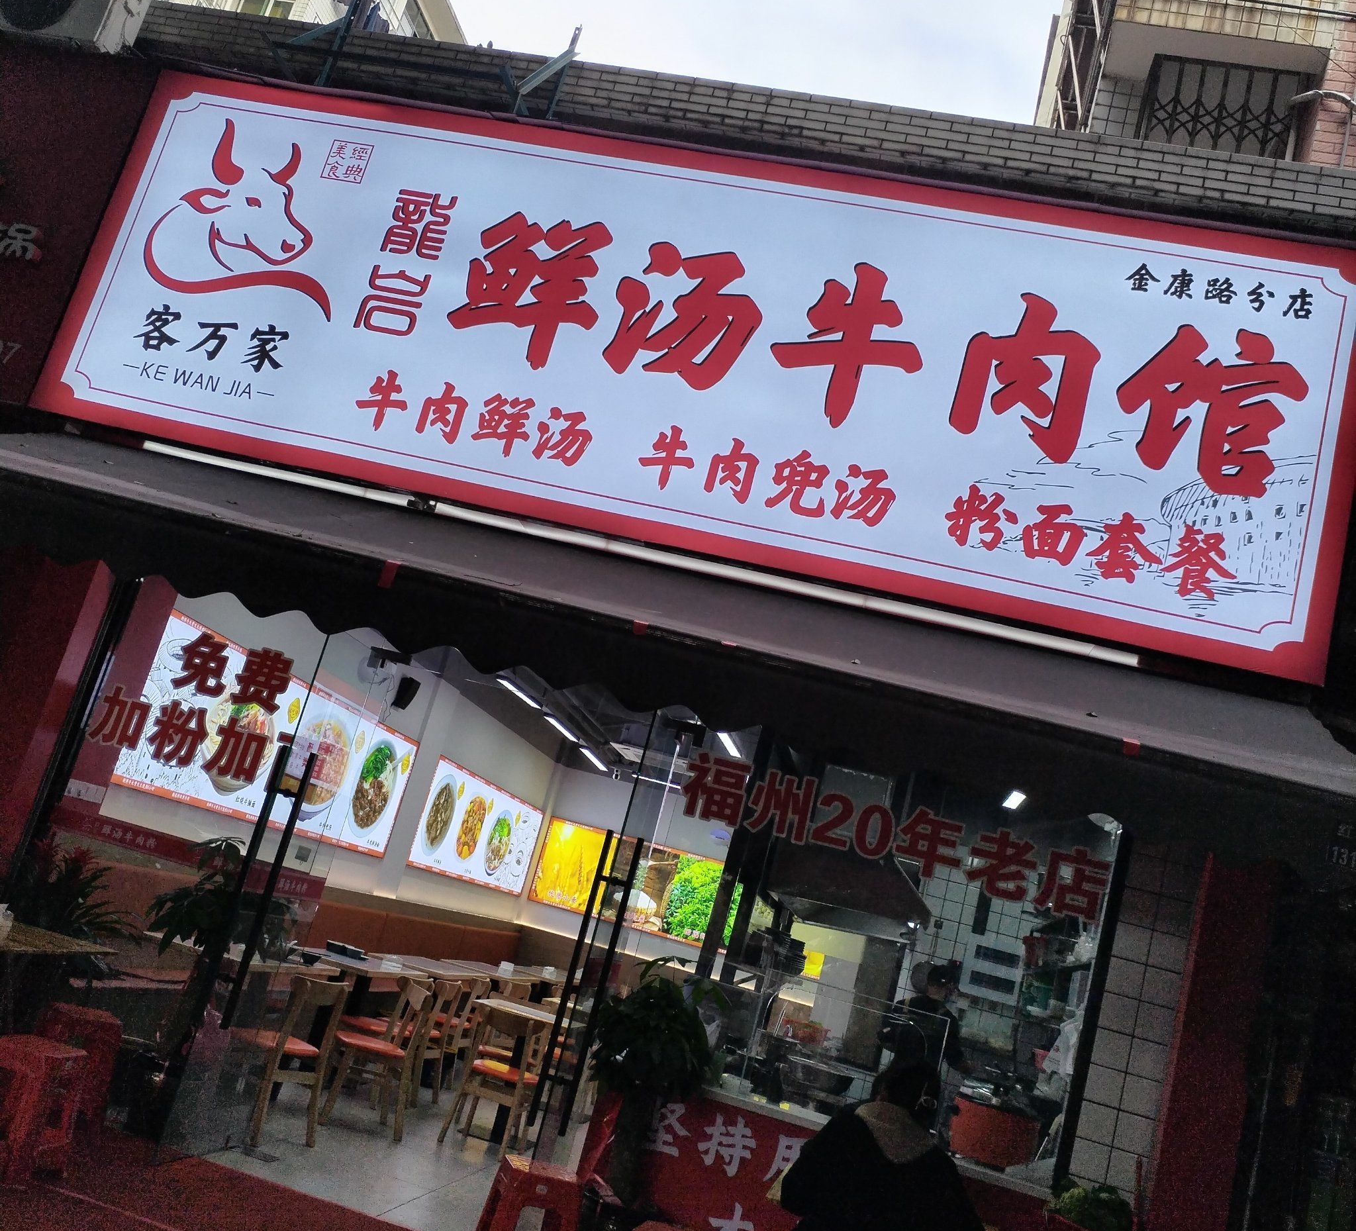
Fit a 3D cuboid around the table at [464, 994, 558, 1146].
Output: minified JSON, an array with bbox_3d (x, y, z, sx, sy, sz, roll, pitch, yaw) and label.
[{"bbox_3d":[-1.025,2.913,8.624,0.650,0.760,0.650,13,-13,11],"label":"table"}]

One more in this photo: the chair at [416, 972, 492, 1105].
[{"bbox_3d":[-1.760,3.014,9.954,0.490,0.785,0.430,13,-13,11],"label":"chair"}]

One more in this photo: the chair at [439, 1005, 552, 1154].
[{"bbox_3d":[-1.063,2.763,8.082,0.430,0.785,0.490,12,-13,13],"label":"chair"}]

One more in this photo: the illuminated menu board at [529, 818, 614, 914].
[{"bbox_3d":[-1.187,2.883,15.560,0.850,0.950,0.050,13,-13,11],"label":"illuminated menu board"}]

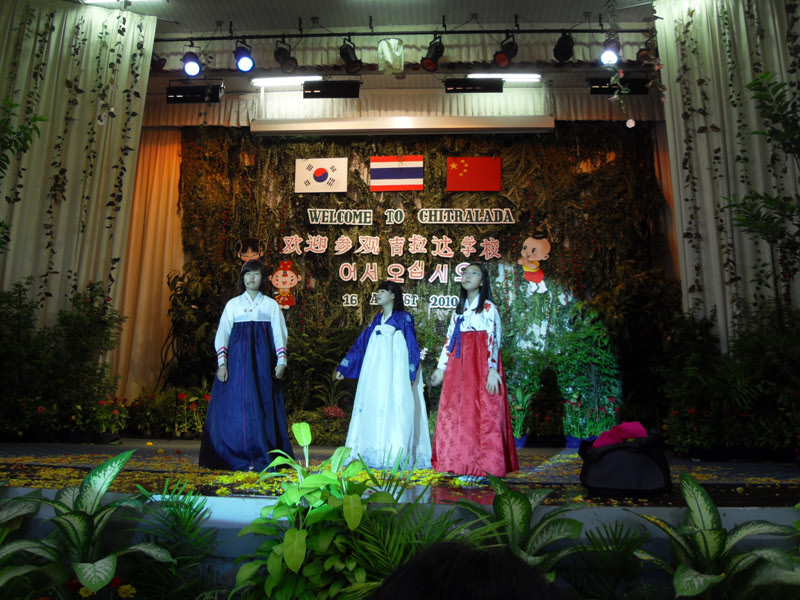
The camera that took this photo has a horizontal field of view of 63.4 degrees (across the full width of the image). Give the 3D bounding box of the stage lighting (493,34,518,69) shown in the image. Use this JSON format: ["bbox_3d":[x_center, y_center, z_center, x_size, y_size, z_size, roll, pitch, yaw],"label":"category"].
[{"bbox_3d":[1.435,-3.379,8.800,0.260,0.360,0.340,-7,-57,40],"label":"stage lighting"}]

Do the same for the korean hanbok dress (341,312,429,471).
[{"bbox_3d":[-0.111,0.752,5.320,0.720,1.290,0.620,-5,-12,28],"label":"korean hanbok dress"}]

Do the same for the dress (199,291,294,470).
[{"bbox_3d":[-1.195,0.598,5.030,0.720,1.365,0.620,2,-9,-8],"label":"dress"}]

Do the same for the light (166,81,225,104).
[{"bbox_3d":[-3.208,-3.239,10.150,0.850,0.270,0.250,0,-10,3],"label":"light"}]

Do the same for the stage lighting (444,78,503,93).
[{"bbox_3d":[1.130,-3.298,9.950,0.870,0.180,0.200,0,-10,3],"label":"stage lighting"}]

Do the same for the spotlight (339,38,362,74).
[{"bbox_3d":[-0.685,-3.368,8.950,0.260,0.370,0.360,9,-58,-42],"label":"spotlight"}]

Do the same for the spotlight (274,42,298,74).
[{"bbox_3d":[-1.745,-3.729,9.950,0.290,0.430,0.320,9,-53,-38],"label":"spotlight"}]

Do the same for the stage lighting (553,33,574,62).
[{"bbox_3d":[2.476,-3.824,9.800,0.290,0.430,0.320,-4,-49,27],"label":"stage lighting"}]

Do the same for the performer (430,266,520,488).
[{"bbox_3d":[0.559,0.502,4.800,0.620,1.580,0.580,-4,-10,24],"label":"performer"}]

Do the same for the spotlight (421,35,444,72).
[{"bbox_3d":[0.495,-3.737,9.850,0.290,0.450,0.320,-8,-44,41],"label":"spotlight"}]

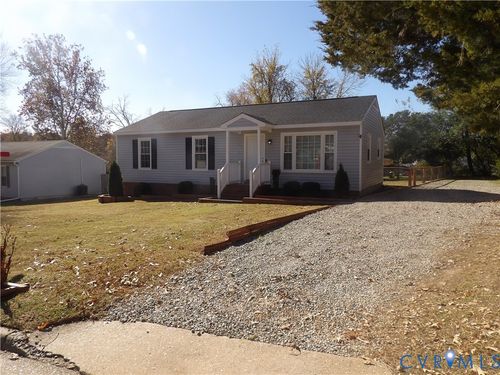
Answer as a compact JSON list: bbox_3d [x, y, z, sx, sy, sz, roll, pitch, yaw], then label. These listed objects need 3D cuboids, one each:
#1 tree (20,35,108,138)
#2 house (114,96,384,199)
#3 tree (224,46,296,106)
[{"bbox_3d":[-18.341,-7.406,34.515,7.814,15.160,7.814,0,5,0],"label":"tree"},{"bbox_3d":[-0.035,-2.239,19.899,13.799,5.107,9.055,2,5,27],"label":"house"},{"bbox_3d":[1.082,-7.605,36.505,7.680,14.067,7.680,0,5,0],"label":"tree"}]

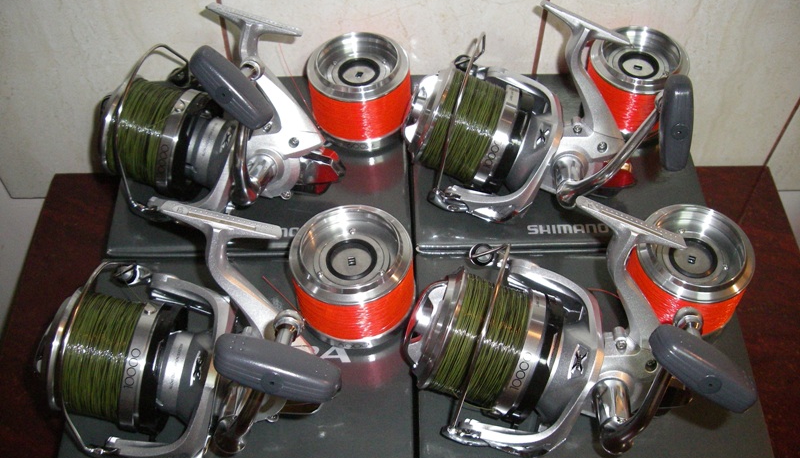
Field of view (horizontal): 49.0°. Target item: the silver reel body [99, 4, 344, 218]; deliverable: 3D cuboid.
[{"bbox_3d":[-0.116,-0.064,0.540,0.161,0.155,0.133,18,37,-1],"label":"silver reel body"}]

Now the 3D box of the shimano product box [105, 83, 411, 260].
[{"bbox_3d":[-0.094,-0.013,0.677,0.202,0.130,0.156,0,55,-1],"label":"shimano product box"}]

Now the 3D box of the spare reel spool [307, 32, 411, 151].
[{"bbox_3d":[-0.028,-0.097,0.623,0.070,0.055,0.070,0,55,0],"label":"spare reel spool"}]

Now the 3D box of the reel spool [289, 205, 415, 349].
[{"bbox_3d":[-0.028,0.031,0.533,0.070,0.057,0.070,0,55,0],"label":"reel spool"}]

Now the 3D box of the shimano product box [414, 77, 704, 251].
[{"bbox_3d":[0.109,-0.016,0.680,0.202,0.130,0.156,0,55,-1],"label":"shimano product box"}]

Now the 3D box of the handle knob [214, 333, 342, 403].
[{"bbox_3d":[-0.052,0.060,0.377,0.056,0.020,0.023,15,25,-6],"label":"handle knob"}]

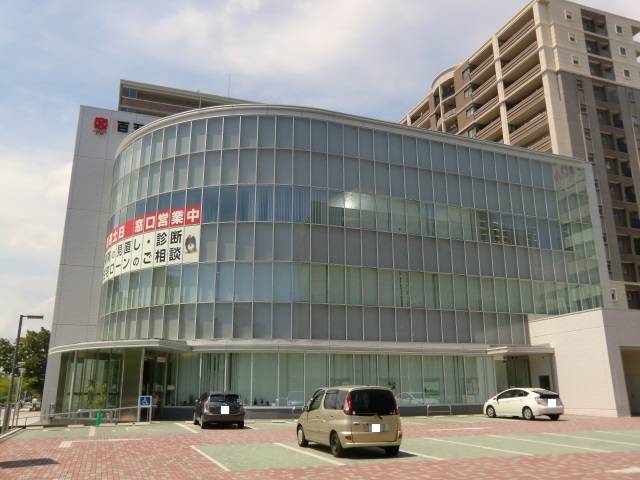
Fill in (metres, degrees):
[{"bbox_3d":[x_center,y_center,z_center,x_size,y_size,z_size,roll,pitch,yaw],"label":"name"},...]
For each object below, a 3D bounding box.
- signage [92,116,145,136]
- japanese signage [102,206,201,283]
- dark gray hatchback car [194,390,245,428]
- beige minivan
[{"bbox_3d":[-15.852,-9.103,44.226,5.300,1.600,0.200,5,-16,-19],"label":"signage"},{"bbox_3d":[-10.830,0.468,32.415,10.100,3.280,1.000,-13,-20,38],"label":"japanese signage"},{"bbox_3d":[-4.225,7.043,22.395,1.700,1.450,4.050,5,-16,-18],"label":"dark gray hatchback car"},{"bbox_3d":[0.654,4.688,14.210,1.680,1.680,3.860,6,-17,-20],"label":"beige minivan"}]

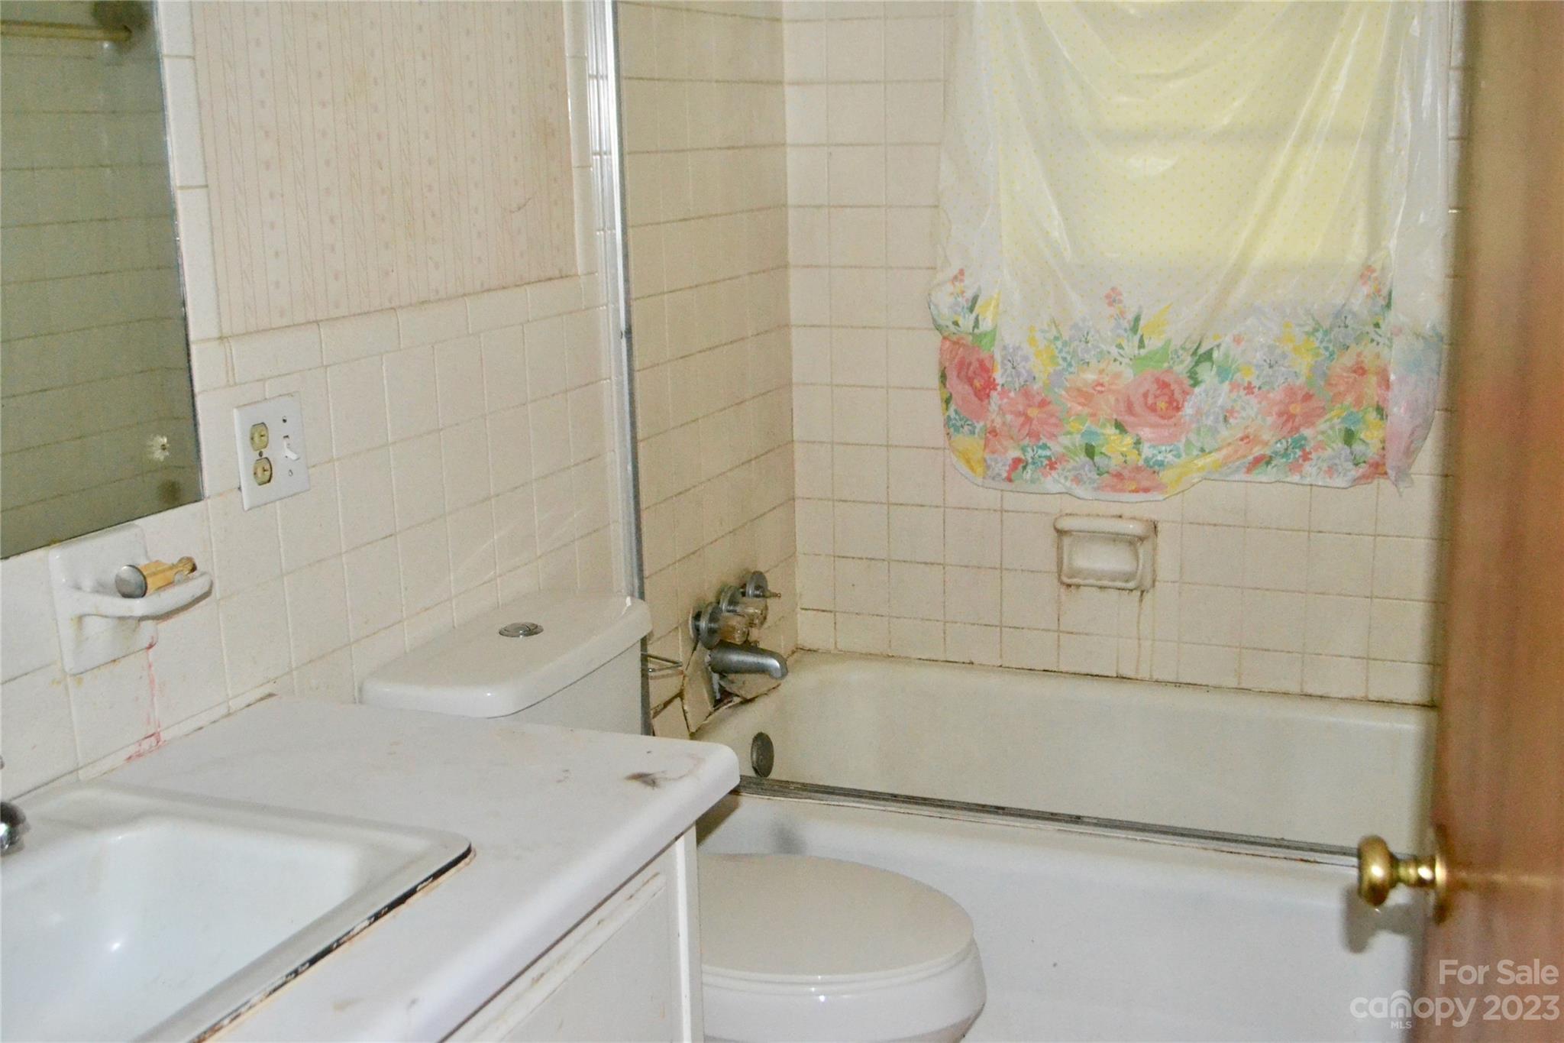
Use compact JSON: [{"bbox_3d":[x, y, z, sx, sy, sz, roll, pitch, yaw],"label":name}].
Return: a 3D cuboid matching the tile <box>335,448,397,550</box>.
[{"bbox_3d":[-0.500,-0.028,2.031,0.009,0.109,0.108,4,14,22],"label":"tile"}]

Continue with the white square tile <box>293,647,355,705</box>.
[{"bbox_3d":[-0.537,0.209,1.987,0.008,0.108,0.108,4,14,22],"label":"white square tile"}]

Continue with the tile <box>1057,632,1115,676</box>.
[{"bbox_3d":[0.563,0.242,3.117,0.108,0.074,0.009,4,14,22],"label":"tile"}]

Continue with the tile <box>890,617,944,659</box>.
[{"bbox_3d":[0.258,0.221,3.241,0.108,0.077,0.008,4,14,22],"label":"tile"}]

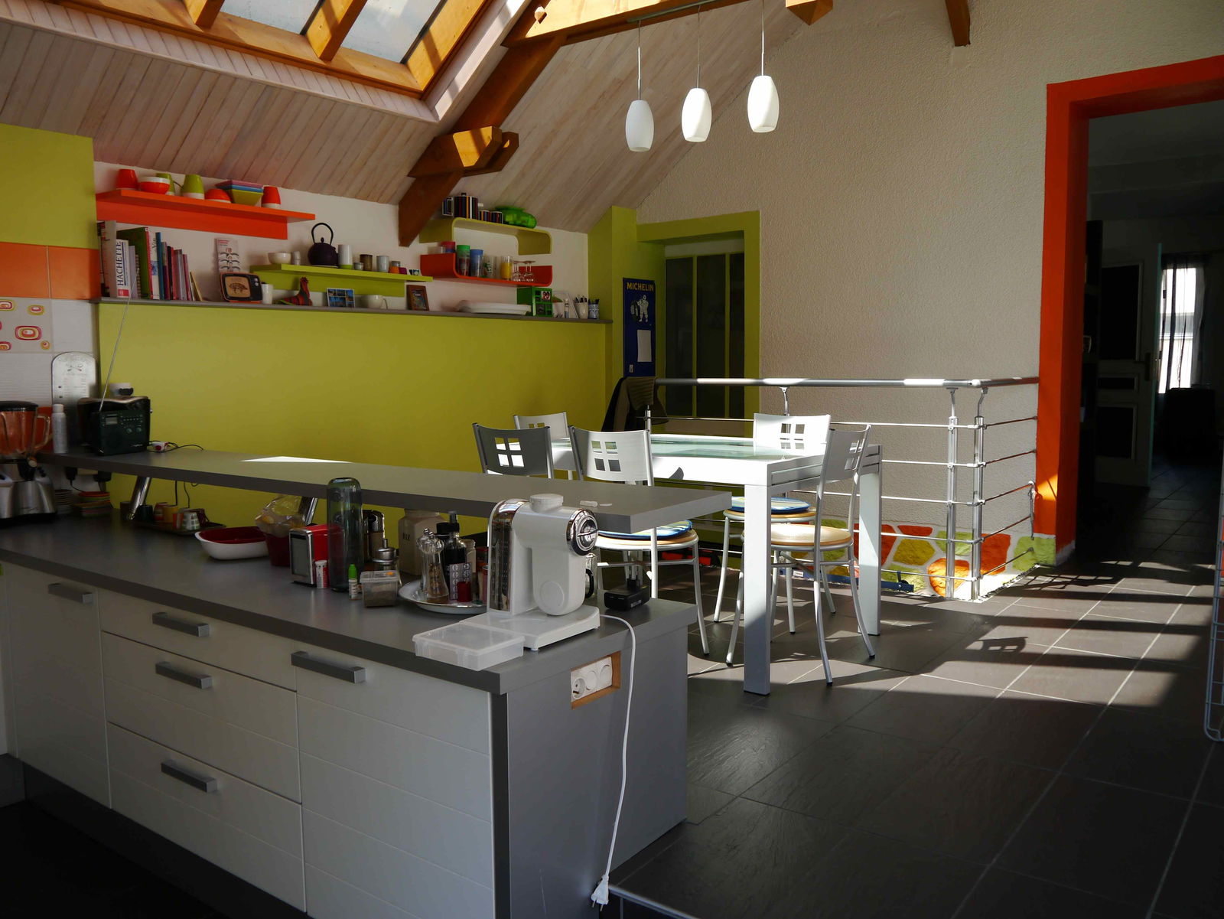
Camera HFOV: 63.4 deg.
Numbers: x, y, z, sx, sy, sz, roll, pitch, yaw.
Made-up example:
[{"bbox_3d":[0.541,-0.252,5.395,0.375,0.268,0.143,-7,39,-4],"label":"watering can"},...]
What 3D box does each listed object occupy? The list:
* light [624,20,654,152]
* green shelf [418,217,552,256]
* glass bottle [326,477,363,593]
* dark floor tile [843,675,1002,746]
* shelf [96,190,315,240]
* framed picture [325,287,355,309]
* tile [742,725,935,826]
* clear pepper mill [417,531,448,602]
[{"bbox_3d":[0.121,-1.647,4.380,0.130,0.559,0.130,-1,5,0],"label":"light"},{"bbox_3d":[-0.711,-1.270,5.684,0.256,0.132,0.818,3,6,37],"label":"green shelf"},{"bbox_3d":[-0.660,0.184,2.441,0.082,0.279,0.082,0,6,0],"label":"glass bottle"},{"bbox_3d":[0.989,0.779,3.101,0.297,0.012,0.608,3,6,37],"label":"dark floor tile"},{"bbox_3d":[-1.759,-1.067,4.363,0.245,0.099,0.880,3,7,40],"label":"shelf"},{"bbox_3d":[-1.310,-0.778,4.794,0.025,0.100,0.155,-8,0,38],"label":"framed picture"},{"bbox_3d":[0.621,0.826,2.613,0.297,0.012,0.608,3,6,37],"label":"tile"},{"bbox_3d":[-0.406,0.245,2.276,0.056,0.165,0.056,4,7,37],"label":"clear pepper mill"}]

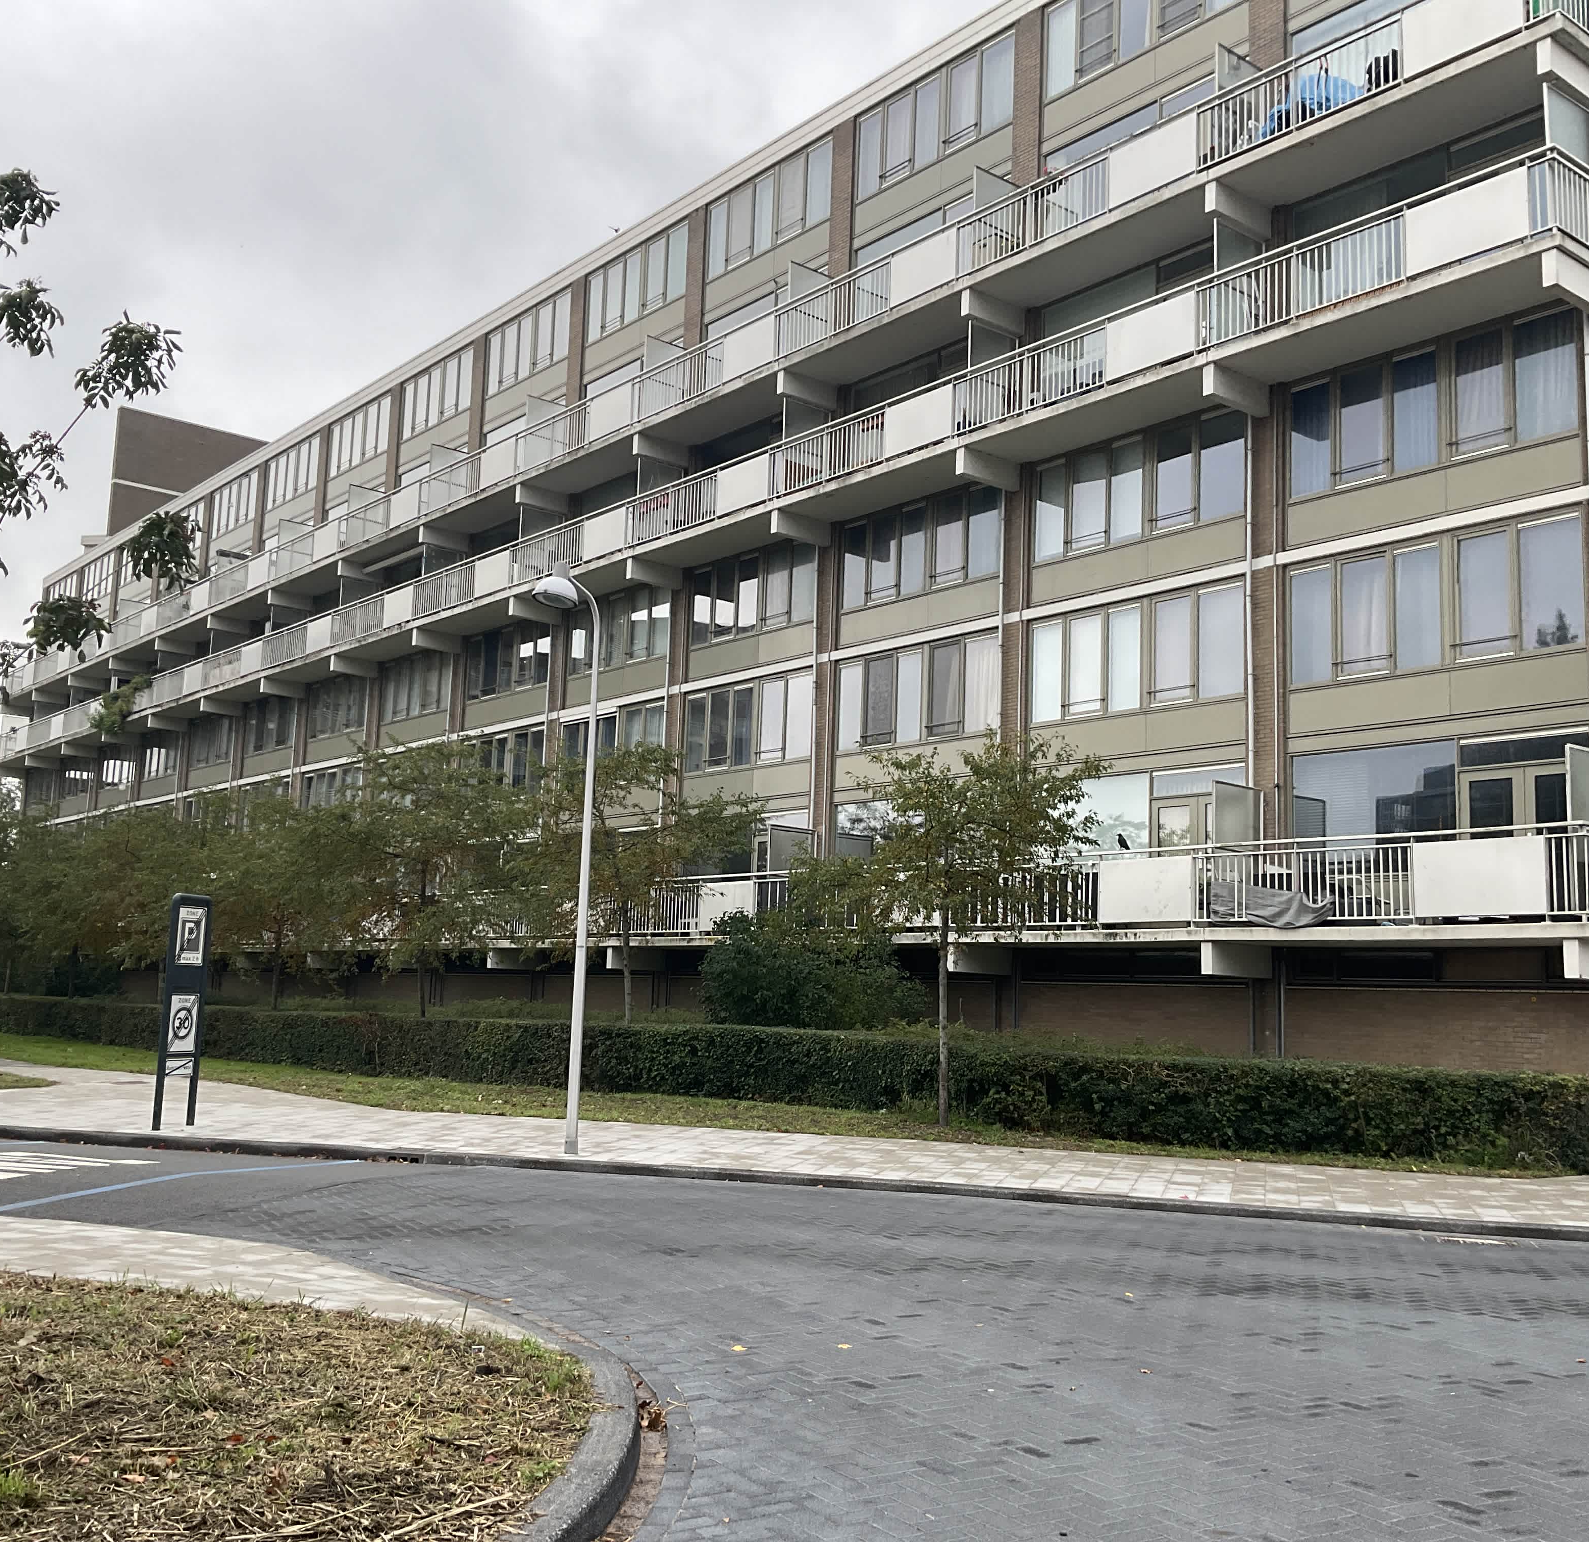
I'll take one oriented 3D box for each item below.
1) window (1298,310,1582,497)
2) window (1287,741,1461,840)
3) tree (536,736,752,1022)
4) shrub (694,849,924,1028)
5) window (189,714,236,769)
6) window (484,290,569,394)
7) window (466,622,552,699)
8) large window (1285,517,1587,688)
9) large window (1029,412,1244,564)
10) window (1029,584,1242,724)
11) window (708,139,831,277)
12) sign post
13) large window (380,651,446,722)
[{"bbox_3d":[8.604,-4.929,23.496,0.150,1.690,4.260,9,-10,-38],"label":"window"},{"bbox_3d":[7.987,0.526,23.850,0.150,1.689,2.606,8,-10,-38],"label":"window"},{"bbox_3d":[-2.546,2.491,29.515,3.750,5.900,3.700,3,-8,-5],"label":"tree"},{"bbox_3d":[0.305,3.521,29.221,3.700,4.000,3.200,2,-8,1],"label":"shrub"},{"bbox_3d":[-20.255,-1.086,60.208,0.150,1.760,4.300,8,-10,-38],"label":"window"},{"bbox_3d":[-7.034,-11.169,45.252,0.150,1.760,4.300,8,-10,-38],"label":"window"},{"bbox_3d":[-7.119,-2.745,42.689,0.150,1.670,4.090,8,-10,-38],"label":"window"},{"bbox_3d":[8.487,-2.204,23.103,0.150,1.700,4.260,9,-10,-38],"label":"large window"},{"bbox_3d":[5.407,-4.505,27.379,0.150,1.670,4.270,8,-10,-38],"label":"large window"},{"bbox_3d":[5.322,-1.770,27.053,0.150,1.700,4.260,9,-10,-38],"label":"window"},{"bbox_3d":[-0.587,-12.046,37.190,0.150,1.760,4.300,8,-10,-38],"label":"window"},{"bbox_3d":[-6.341,2.485,17.891,0.090,2.410,0.520,-1,-9,24],"label":"sign post"},{"bbox_3d":[-10.585,-2.403,48.115,0.150,1.760,4.300,8,-10,-38],"label":"large window"}]

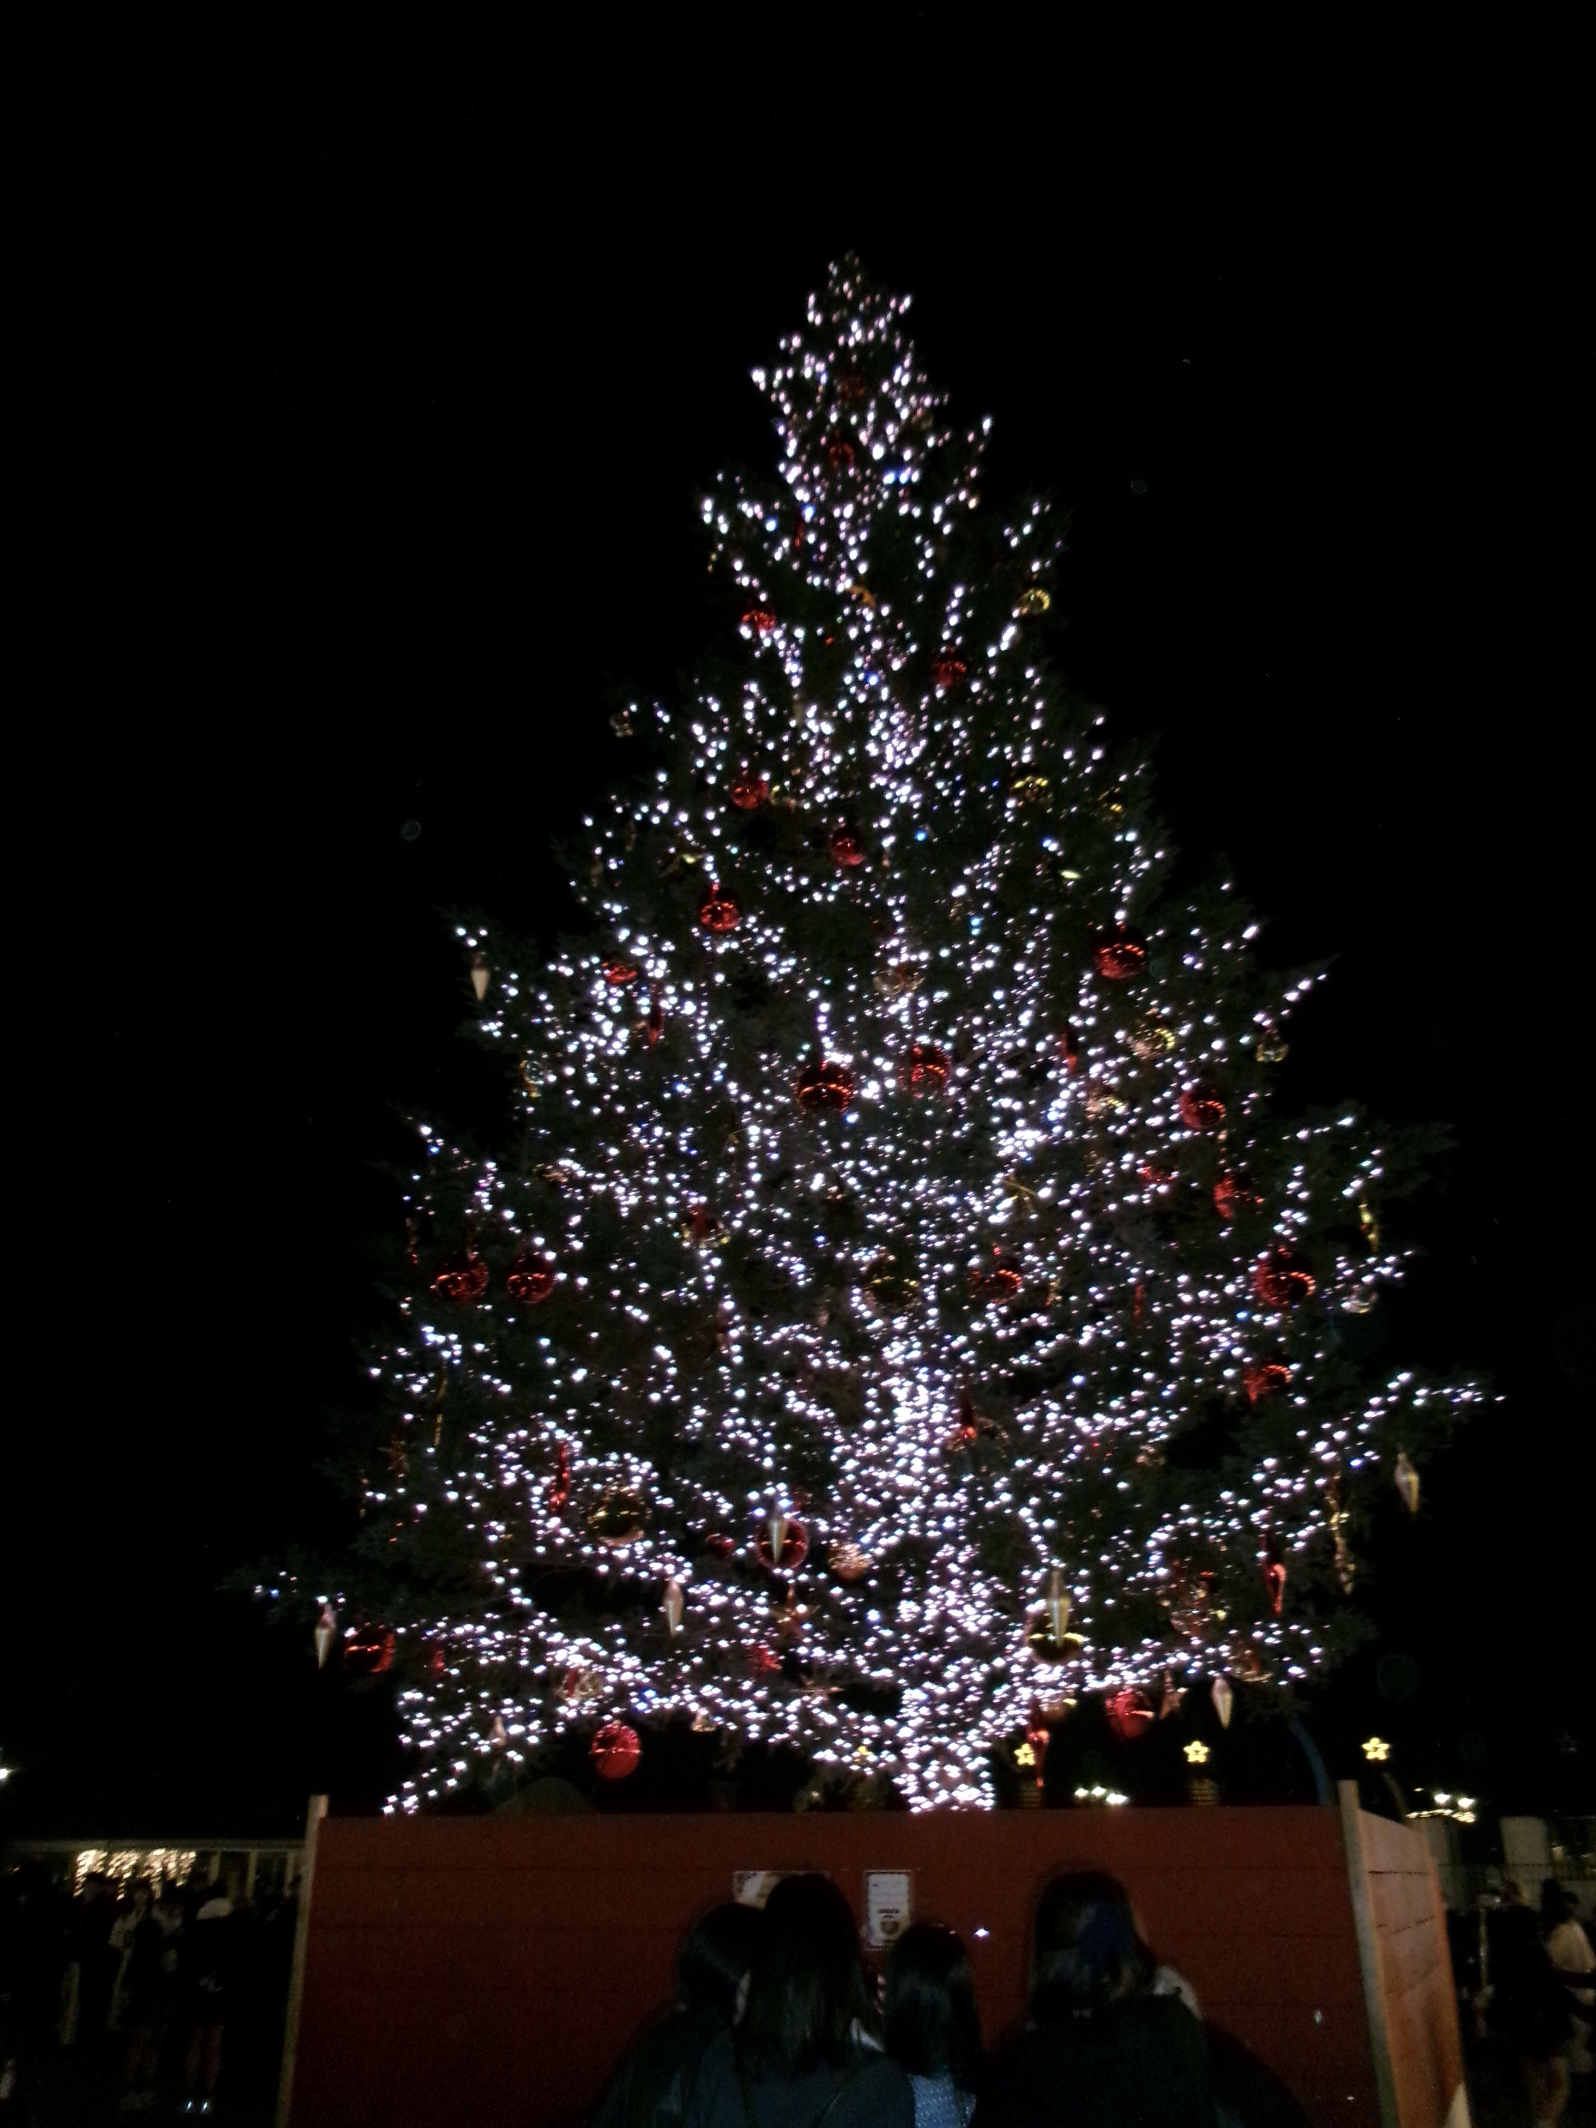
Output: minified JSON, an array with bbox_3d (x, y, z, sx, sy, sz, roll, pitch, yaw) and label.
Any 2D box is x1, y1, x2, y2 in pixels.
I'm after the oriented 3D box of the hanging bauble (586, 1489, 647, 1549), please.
[{"bbox_3d":[-0.856,2.149,8.165,0.280,0.284,0.280,0,-25,0],"label":"hanging bauble"}]

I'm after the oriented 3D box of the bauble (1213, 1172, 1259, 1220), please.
[{"bbox_3d":[2.240,0.671,8.800,0.250,0.260,0.250,0,-25,0],"label":"bauble"}]

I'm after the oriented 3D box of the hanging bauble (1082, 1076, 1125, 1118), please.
[{"bbox_3d":[1.528,0.166,8.600,0.220,0.229,0.220,0,-25,0],"label":"hanging bauble"}]

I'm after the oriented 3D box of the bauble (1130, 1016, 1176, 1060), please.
[{"bbox_3d":[1.876,-0.136,9.079,0.237,0.232,0.237,0,-25,0],"label":"bauble"}]

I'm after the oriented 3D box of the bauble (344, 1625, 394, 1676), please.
[{"bbox_3d":[-2.218,3.034,8.900,0.270,0.281,0.270,0,-25,0],"label":"bauble"}]

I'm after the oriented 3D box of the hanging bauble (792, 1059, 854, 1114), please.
[{"bbox_3d":[0.121,0.106,8.100,0.268,0.279,0.268,0,-25,0],"label":"hanging bauble"}]

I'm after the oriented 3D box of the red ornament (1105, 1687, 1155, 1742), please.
[{"bbox_3d":[1.599,3.138,8.300,0.245,0.255,0.245,0,-25,0],"label":"red ornament"}]

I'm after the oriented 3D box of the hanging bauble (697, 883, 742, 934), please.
[{"bbox_3d":[-0.445,-0.881,9.708,0.239,0.281,0.239,0,-25,0],"label":"hanging bauble"}]

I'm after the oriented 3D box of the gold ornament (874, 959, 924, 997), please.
[{"bbox_3d":[0.518,-0.450,8.800,0.250,0.260,0.250,0,-25,0],"label":"gold ornament"}]

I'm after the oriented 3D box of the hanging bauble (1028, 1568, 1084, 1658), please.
[{"bbox_3d":[1.147,2.439,7.641,0.236,0.391,0.236,0,-25,0],"label":"hanging bauble"}]

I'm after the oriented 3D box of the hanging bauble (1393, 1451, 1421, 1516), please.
[{"bbox_3d":[3.072,2.116,8.678,0.130,0.327,0.130,0,-25,0],"label":"hanging bauble"}]

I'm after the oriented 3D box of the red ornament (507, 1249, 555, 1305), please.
[{"bbox_3d":[-1.406,1.117,9.039,0.249,0.279,0.249,0,-25,0],"label":"red ornament"}]

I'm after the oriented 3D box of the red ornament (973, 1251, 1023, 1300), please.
[{"bbox_3d":[0.950,1.010,8.200,0.250,0.260,0.250,0,-25,0],"label":"red ornament"}]

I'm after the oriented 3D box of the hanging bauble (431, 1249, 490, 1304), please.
[{"bbox_3d":[-1.667,1.051,8.500,0.270,0.281,0.270,0,-25,0],"label":"hanging bauble"}]

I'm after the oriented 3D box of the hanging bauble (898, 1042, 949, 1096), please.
[{"bbox_3d":[0.624,0.025,8.500,0.258,0.268,0.258,0,-25,0],"label":"hanging bauble"}]

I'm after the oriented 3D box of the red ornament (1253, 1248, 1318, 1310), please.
[{"bbox_3d":[2.438,1.078,8.616,0.312,0.300,0.312,0,-25,0],"label":"red ornament"}]

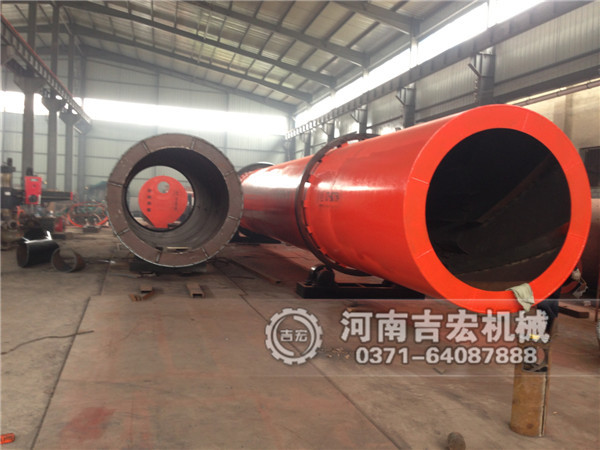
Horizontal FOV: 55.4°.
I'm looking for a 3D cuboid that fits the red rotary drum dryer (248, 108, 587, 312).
[{"bbox_3d":[-0.191,-0.600,15.747,2.500,2.500,20.000,2,2,-14],"label":"red rotary drum dryer"}]

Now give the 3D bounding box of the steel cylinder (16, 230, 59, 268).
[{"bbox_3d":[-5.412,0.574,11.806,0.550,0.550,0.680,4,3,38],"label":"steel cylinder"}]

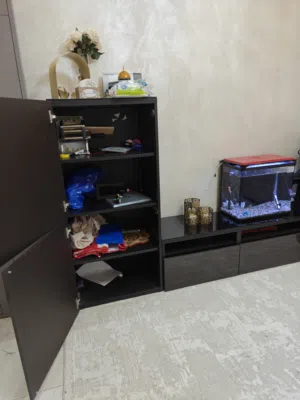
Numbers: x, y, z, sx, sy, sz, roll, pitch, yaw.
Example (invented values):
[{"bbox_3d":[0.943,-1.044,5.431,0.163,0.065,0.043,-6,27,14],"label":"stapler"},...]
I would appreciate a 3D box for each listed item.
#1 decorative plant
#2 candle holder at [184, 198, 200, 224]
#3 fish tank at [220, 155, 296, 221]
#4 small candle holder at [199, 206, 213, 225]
[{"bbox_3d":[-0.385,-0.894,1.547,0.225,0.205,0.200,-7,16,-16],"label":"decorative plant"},{"bbox_3d":[0.327,0.088,2.064,0.120,0.176,0.120,-2,16,1],"label":"candle holder"},{"bbox_3d":[0.864,-0.103,2.174,0.460,0.435,0.285,-6,16,-13],"label":"fish tank"},{"bbox_3d":[0.434,0.118,2.055,0.097,0.115,0.097,-2,16,1],"label":"small candle holder"}]

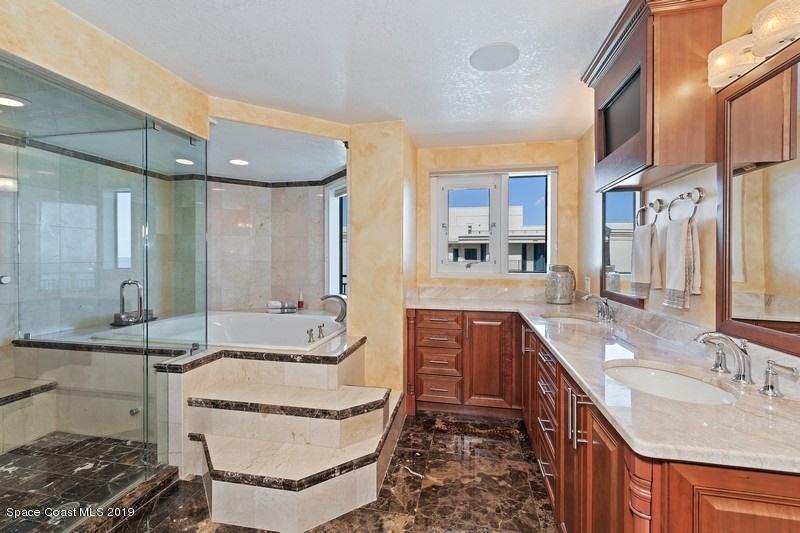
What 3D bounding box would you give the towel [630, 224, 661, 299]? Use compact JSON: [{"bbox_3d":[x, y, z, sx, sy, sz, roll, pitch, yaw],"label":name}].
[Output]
[{"bbox_3d":[1.212,-0.022,1.646,0.081,0.356,0.160,0,1,13],"label":"towel"}]

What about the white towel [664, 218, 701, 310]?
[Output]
[{"bbox_3d":[1.150,-0.011,1.360,0.078,0.365,0.165,0,1,13],"label":"white towel"}]

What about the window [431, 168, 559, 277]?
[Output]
[{"bbox_3d":[0.866,-0.388,3.163,1.143,0.998,0.100,0,1,13],"label":"window"}]

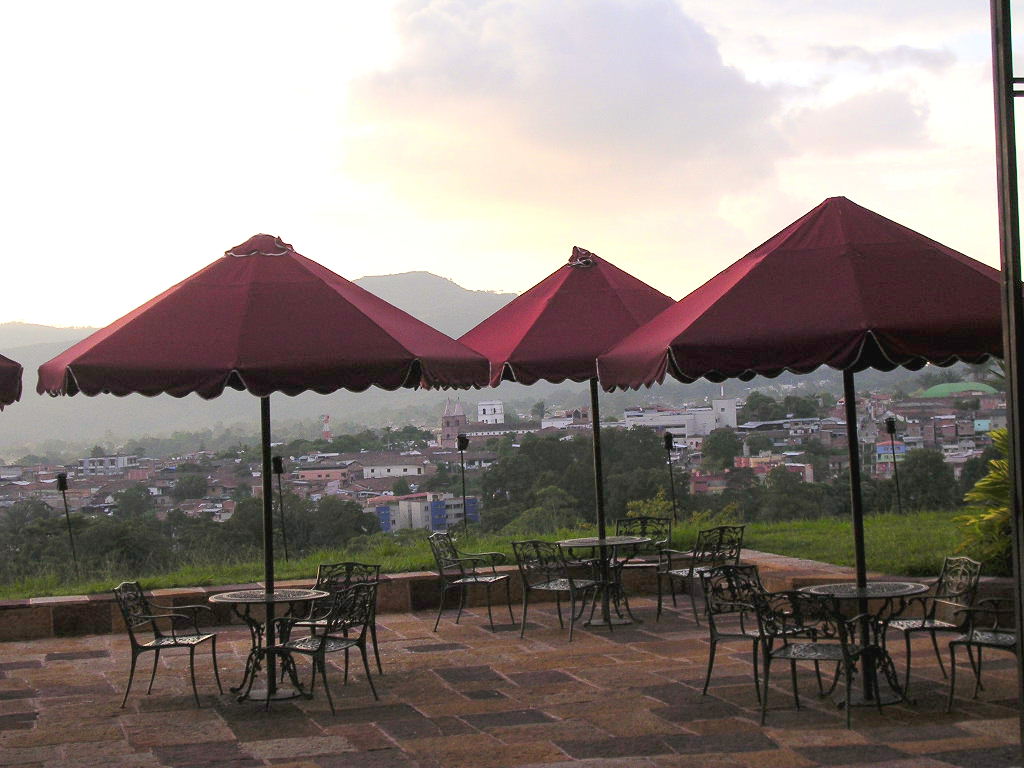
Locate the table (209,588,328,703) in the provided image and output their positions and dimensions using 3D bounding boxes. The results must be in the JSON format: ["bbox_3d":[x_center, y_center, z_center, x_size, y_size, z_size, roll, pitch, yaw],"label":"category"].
[{"bbox_3d":[-1.781,1.938,14.680,0.880,0.730,0.880,-3,0,0],"label":"table"}]

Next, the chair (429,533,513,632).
[{"bbox_3d":[-0.377,1.800,18.152,0.630,0.870,0.590,-3,0,19],"label":"chair"}]

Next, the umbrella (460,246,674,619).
[{"bbox_3d":[0.760,0.466,18.422,3.395,3.473,3.395,-2,0,0],"label":"umbrella"}]

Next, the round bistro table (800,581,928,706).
[{"bbox_3d":[2.377,1.751,13.332,0.880,0.730,0.880,-3,0,0],"label":"round bistro table"}]

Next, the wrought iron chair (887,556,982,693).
[{"bbox_3d":[2.867,1.659,13.685,0.630,0.870,0.590,-3,0,-13],"label":"wrought iron chair"}]

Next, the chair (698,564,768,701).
[{"bbox_3d":[1.722,1.730,13.805,0.587,0.873,0.650,-3,0,-35],"label":"chair"}]

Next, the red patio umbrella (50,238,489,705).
[{"bbox_3d":[-1.812,0.602,14.678,3.360,3.403,3.360,-3,0,0],"label":"red patio umbrella"}]

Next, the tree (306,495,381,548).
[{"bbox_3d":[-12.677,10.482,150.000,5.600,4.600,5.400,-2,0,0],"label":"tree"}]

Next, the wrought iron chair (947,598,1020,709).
[{"bbox_3d":[3.210,1.666,12.862,0.650,0.873,0.587,-2,0,30],"label":"wrought iron chair"}]

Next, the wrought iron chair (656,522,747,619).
[{"bbox_3d":[1.731,1.725,18.075,0.587,0.873,0.650,-3,0,-35],"label":"wrought iron chair"}]

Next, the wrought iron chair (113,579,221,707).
[{"bbox_3d":[-2.537,1.903,14.621,0.630,0.870,0.590,-3,0,8],"label":"wrought iron chair"}]

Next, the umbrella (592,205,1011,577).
[{"bbox_3d":[2.323,0.430,13.494,3.395,3.419,3.395,-2,0,0],"label":"umbrella"}]

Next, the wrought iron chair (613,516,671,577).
[{"bbox_3d":[1.214,1.747,19.072,0.587,0.873,0.650,-2,0,18],"label":"wrought iron chair"}]

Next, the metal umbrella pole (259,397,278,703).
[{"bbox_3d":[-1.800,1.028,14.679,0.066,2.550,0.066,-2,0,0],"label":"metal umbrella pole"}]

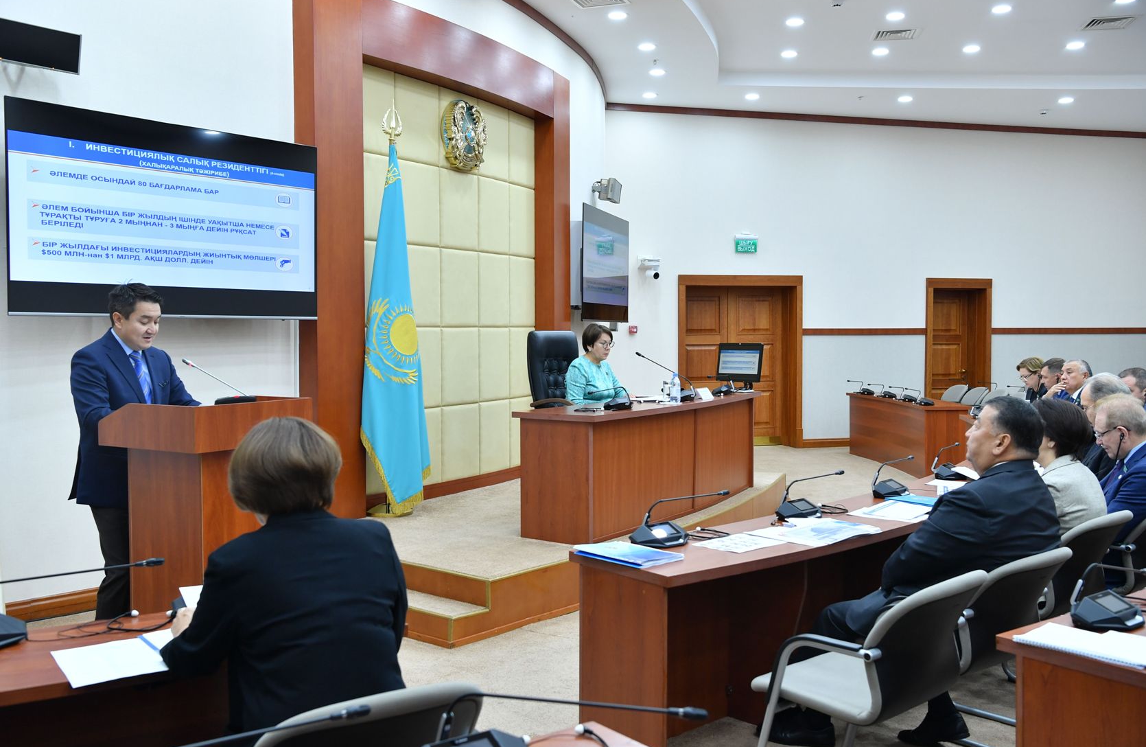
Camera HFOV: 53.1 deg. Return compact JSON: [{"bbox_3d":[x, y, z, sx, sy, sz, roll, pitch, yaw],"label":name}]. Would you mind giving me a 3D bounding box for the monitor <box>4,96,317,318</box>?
[{"bbox_3d":[-2.202,-0.851,6.420,0.080,1.080,1.910,1,2,39],"label":"monitor"}]

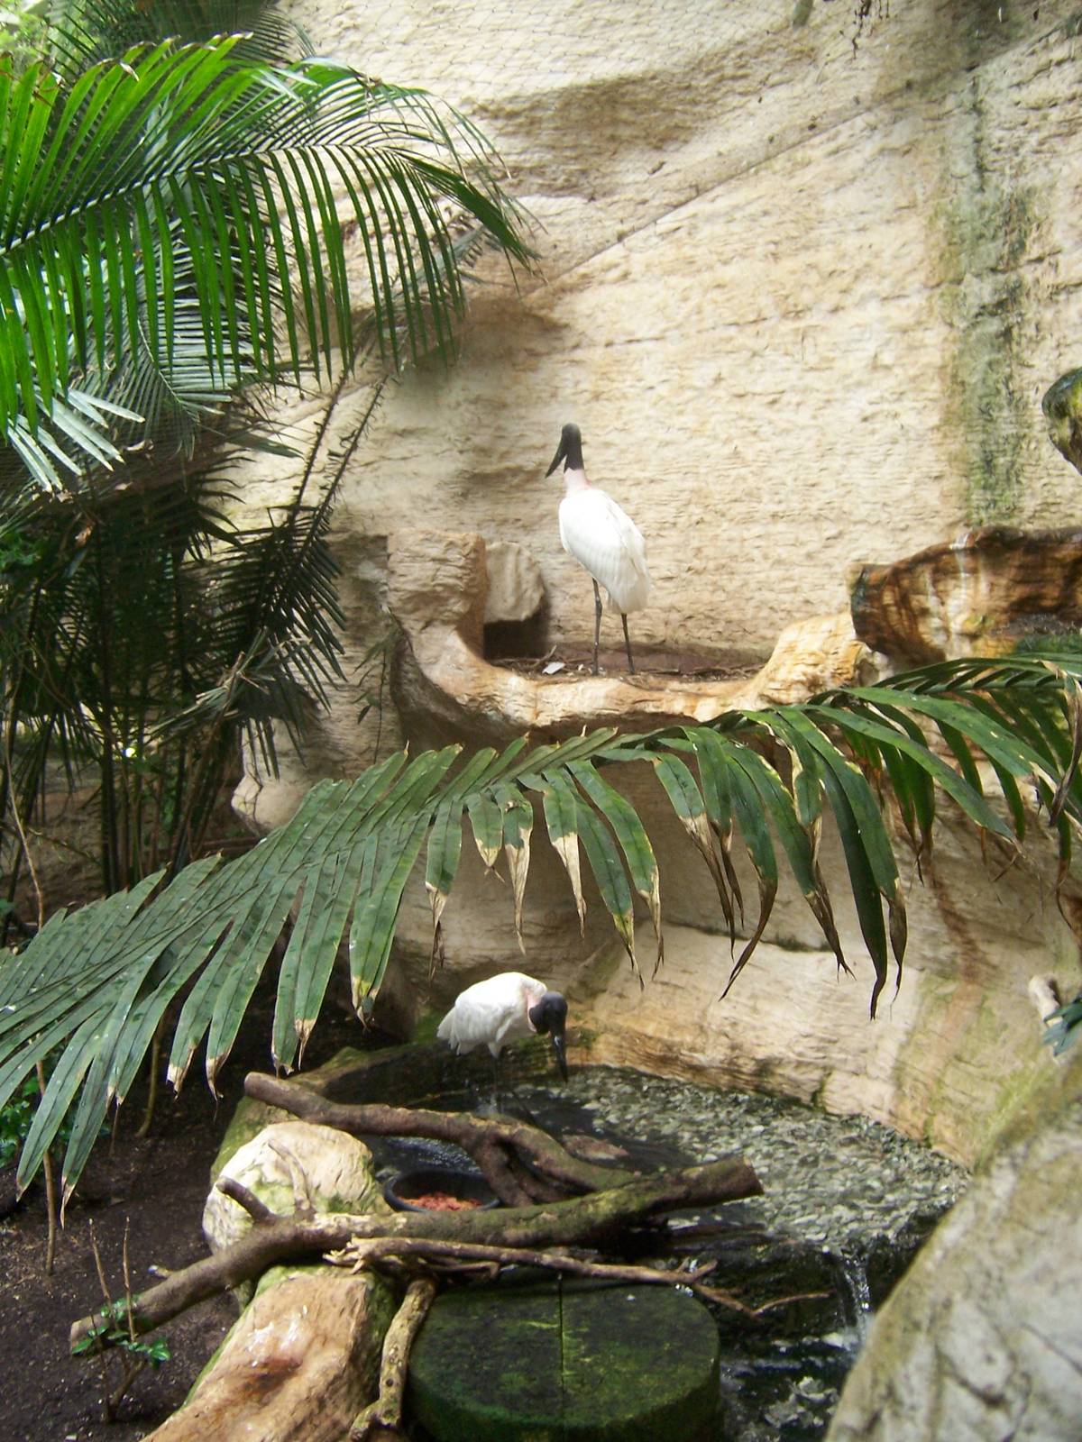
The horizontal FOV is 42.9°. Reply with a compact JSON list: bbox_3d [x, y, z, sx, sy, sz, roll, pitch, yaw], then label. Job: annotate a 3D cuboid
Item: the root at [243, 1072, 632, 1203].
[{"bbox_3d":[-0.435,1.625,5.417,1.599,0.249,0.244,12,7,16],"label":"root"}]

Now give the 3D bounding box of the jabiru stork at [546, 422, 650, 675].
[{"bbox_3d":[0.280,-0.812,6.500,0.320,1.190,0.600,-5,7,-42],"label":"jabiru stork"}]

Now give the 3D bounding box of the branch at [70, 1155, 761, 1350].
[{"bbox_3d":[-0.383,1.681,4.702,2.326,0.391,0.327,-9,5,-9],"label":"branch"}]

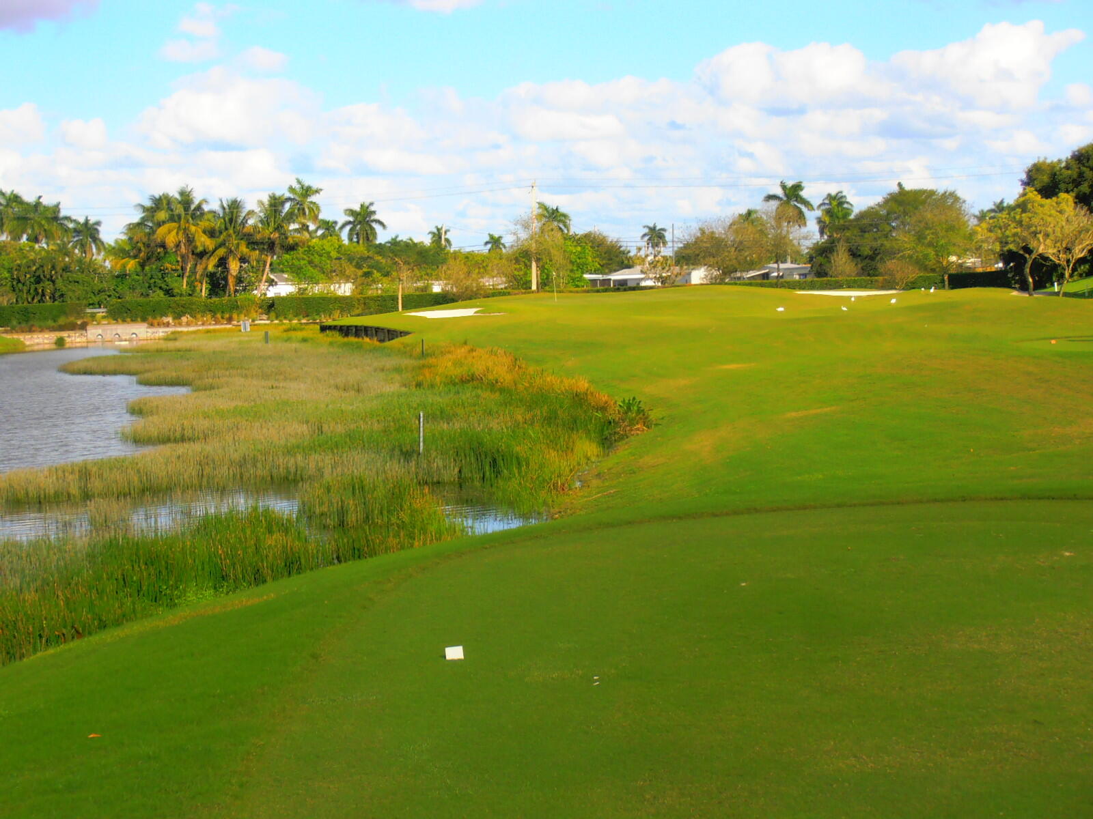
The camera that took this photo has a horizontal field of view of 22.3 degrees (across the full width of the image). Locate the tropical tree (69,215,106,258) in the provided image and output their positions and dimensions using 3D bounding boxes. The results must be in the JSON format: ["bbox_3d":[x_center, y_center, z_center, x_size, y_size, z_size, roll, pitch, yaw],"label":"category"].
[{"bbox_3d":[-49.600,-15.857,300.000,4.000,10.050,4.000,0,3,0],"label":"tropical tree"}]

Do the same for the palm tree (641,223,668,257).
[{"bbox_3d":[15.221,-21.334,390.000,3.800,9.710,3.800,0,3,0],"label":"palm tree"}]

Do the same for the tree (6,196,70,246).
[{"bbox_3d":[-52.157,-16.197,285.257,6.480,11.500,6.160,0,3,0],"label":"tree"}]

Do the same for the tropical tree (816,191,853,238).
[{"bbox_3d":[28.565,-15.800,275.259,4.300,11.600,4.080,0,3,0],"label":"tropical tree"}]

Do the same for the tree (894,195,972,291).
[{"bbox_3d":[31.427,-13.729,225.173,6.360,7.740,6.040,0,3,0],"label":"tree"}]

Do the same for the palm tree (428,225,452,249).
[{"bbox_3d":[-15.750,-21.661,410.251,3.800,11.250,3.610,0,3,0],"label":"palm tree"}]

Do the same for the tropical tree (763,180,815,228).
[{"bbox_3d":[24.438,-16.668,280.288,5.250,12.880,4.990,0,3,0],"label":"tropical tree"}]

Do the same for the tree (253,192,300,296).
[{"bbox_3d":[-23.076,-13.275,238.000,4.100,10.680,4.100,0,3,0],"label":"tree"}]

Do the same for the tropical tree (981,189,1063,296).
[{"bbox_3d":[35.059,-12.352,205.176,6.050,7.870,5.750,0,3,0],"label":"tropical tree"}]

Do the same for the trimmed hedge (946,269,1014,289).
[{"bbox_3d":[34.312,-10.141,220.000,5.300,1.690,1.300,0,3,0],"label":"trimmed hedge"}]

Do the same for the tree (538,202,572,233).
[{"bbox_3d":[0.738,-18.291,320.000,4.300,11.110,4.300,0,3,0],"label":"tree"}]

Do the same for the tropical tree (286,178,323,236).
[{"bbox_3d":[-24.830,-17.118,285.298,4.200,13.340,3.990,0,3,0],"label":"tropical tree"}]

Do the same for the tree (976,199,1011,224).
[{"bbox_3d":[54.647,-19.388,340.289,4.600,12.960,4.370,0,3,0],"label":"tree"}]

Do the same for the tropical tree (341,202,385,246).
[{"bbox_3d":[-19.446,-16.488,295.250,4.900,11.180,4.650,0,3,0],"label":"tropical tree"}]

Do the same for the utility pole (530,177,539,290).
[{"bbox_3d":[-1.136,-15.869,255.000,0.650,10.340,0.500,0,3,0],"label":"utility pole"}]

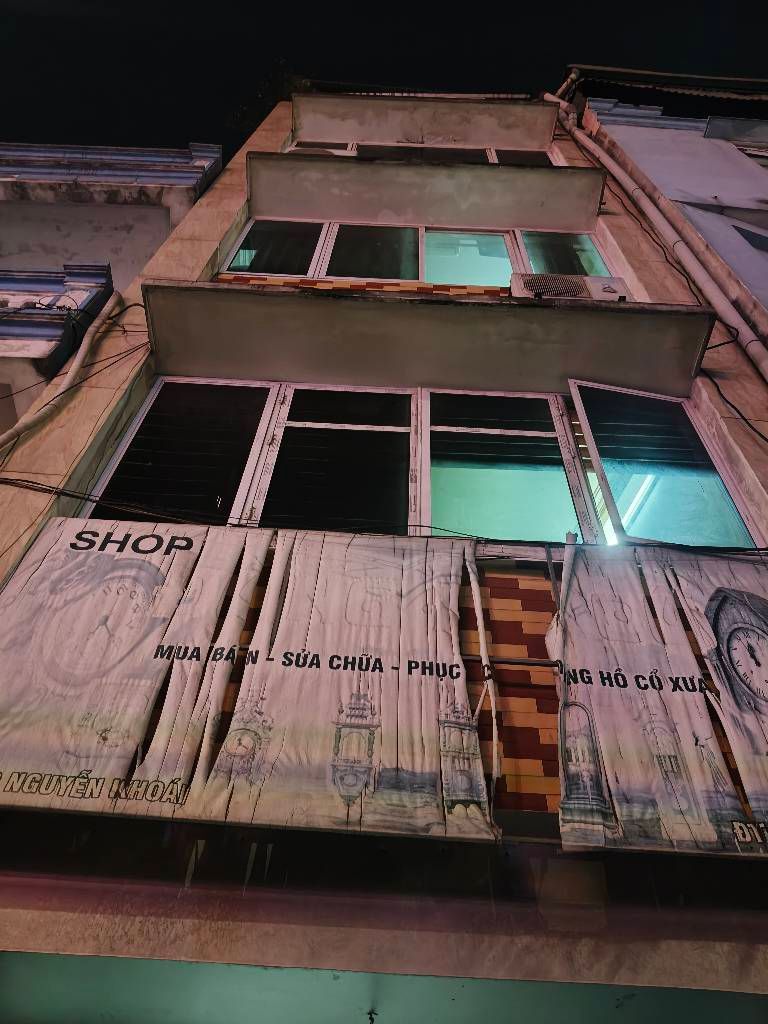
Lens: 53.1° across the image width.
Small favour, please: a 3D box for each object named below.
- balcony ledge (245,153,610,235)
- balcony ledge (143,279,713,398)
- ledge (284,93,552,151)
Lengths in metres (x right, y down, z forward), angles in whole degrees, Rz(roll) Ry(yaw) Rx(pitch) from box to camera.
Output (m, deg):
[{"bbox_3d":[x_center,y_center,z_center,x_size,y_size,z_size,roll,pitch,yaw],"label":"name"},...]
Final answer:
[{"bbox_3d":[0.357,-2.870,6.936,3.166,0.141,0.514,3,-53,1],"label":"balcony ledge"},{"bbox_3d":[0.234,-0.990,4.437,3.166,0.132,0.514,3,-53,1],"label":"balcony ledge"},{"bbox_3d":[0.480,-4.752,9.437,3.166,0.149,0.514,3,-53,1],"label":"ledge"}]

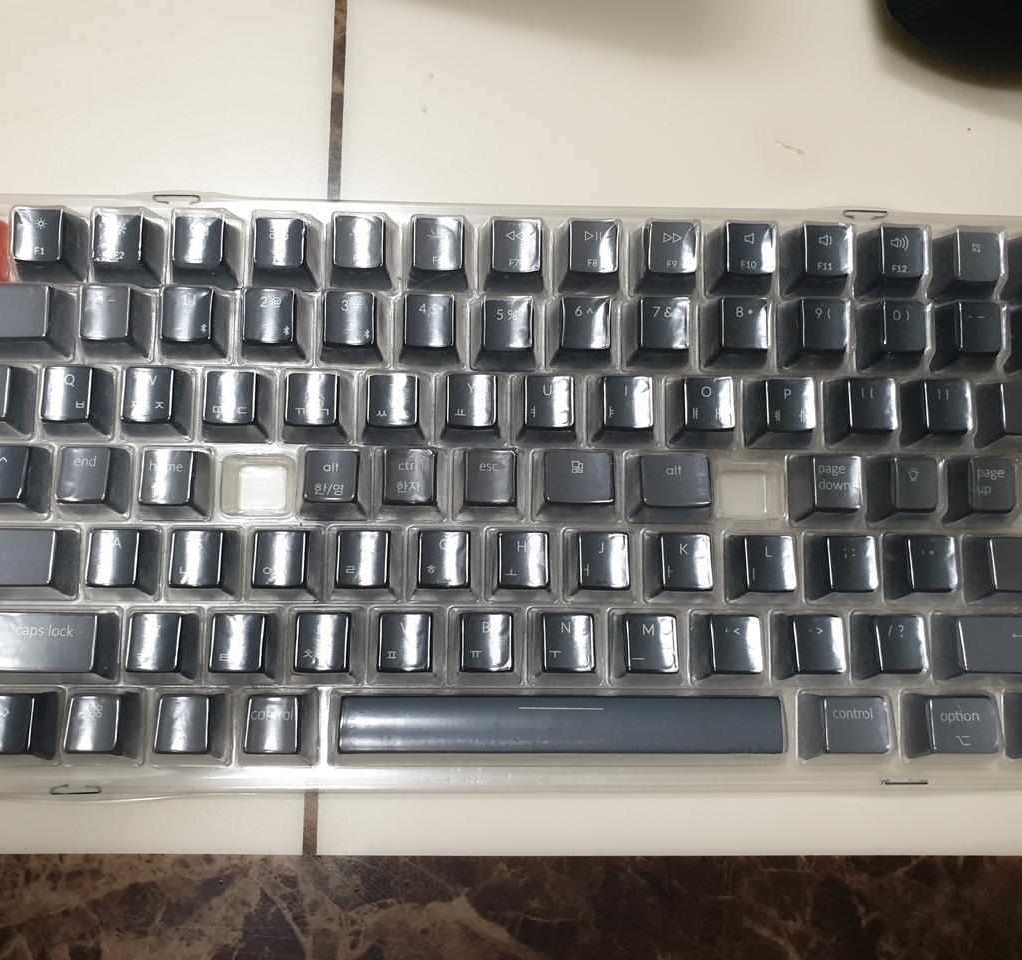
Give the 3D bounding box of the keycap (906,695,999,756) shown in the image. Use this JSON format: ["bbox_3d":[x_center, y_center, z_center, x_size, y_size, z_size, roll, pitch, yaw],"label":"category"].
[{"bbox_3d":[0.117,0.065,0.253,0.023,0.009,0.018,1,82,-3],"label":"keycap"}]

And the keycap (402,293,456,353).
[{"bbox_3d":[-0.022,-0.042,0.260,0.018,0.011,0.018,1,83,-3],"label":"keycap"}]

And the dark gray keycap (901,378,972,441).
[{"bbox_3d":[0.120,-0.019,0.268,0.018,0.009,0.018,1,81,-3],"label":"dark gray keycap"}]

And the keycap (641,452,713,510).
[{"bbox_3d":[0.043,0.002,0.258,0.023,0.009,0.018,1,83,-3],"label":"keycap"}]

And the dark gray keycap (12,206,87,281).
[{"bbox_3d":[-0.126,-0.064,0.262,0.018,0.011,0.018,0,81,-3],"label":"dark gray keycap"}]

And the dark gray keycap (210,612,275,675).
[{"bbox_3d":[-0.070,0.043,0.249,0.018,0.009,0.018,1,82,-3],"label":"dark gray keycap"}]

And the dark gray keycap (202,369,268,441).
[{"bbox_3d":[-0.074,-0.020,0.259,0.018,0.010,0.018,1,82,-3],"label":"dark gray keycap"}]

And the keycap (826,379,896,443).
[{"bbox_3d":[0.099,-0.019,0.267,0.018,0.010,0.018,1,82,-3],"label":"keycap"}]

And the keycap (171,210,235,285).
[{"bbox_3d":[-0.083,-0.062,0.260,0.018,0.011,0.018,1,82,-3],"label":"keycap"}]

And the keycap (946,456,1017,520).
[{"bbox_3d":[0.130,0.003,0.264,0.018,0.011,0.018,1,82,-3],"label":"keycap"}]

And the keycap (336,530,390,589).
[{"bbox_3d":[-0.039,0.022,0.254,0.018,0.009,0.018,1,82,-3],"label":"keycap"}]

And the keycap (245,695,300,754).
[{"bbox_3d":[-0.060,0.063,0.247,0.018,0.010,0.018,1,82,-3],"label":"keycap"}]

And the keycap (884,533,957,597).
[{"bbox_3d":[0.113,0.024,0.261,0.018,0.009,0.018,1,81,-3],"label":"keycap"}]

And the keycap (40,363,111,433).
[{"bbox_3d":[-0.117,-0.021,0.256,0.018,0.009,0.018,1,82,-3],"label":"keycap"}]

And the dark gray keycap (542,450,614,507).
[{"bbox_3d":[0.018,0.001,0.256,0.023,0.009,0.018,1,83,-3],"label":"dark gray keycap"}]

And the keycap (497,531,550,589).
[{"bbox_3d":[0.003,0.022,0.256,0.018,0.009,0.018,1,82,-3],"label":"keycap"}]

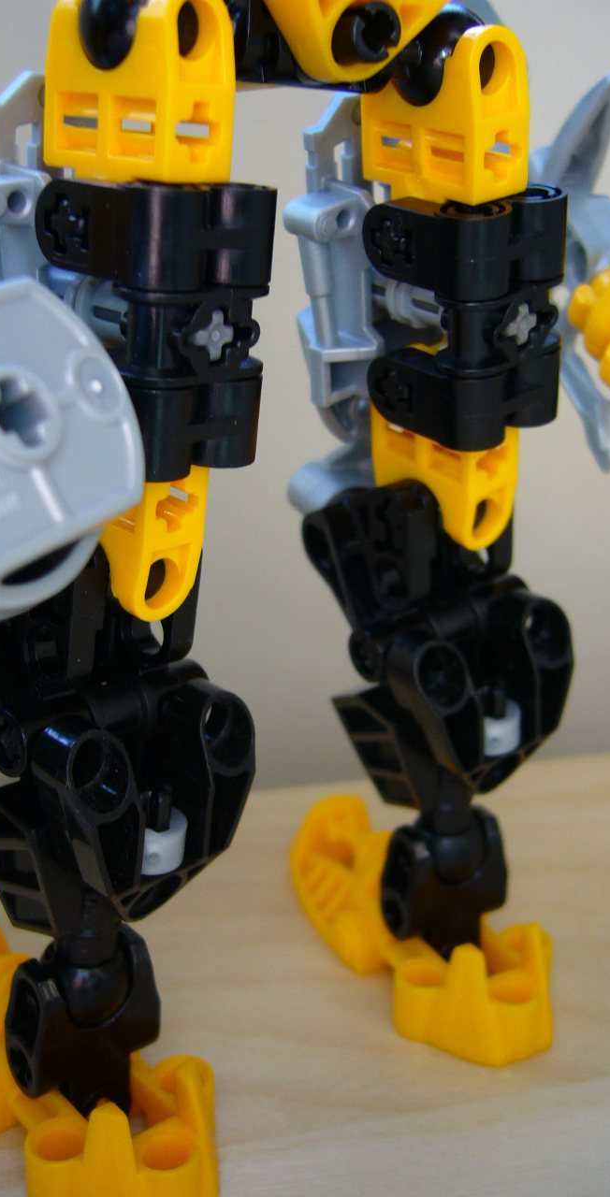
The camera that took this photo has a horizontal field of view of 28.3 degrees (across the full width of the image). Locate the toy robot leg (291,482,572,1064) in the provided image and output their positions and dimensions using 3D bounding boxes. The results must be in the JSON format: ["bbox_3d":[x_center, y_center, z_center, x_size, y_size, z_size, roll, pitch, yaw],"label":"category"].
[{"bbox_3d":[0.015,0.016,0.152,0.027,0.065,0.045,-9,20,-31],"label":"toy robot leg"}]

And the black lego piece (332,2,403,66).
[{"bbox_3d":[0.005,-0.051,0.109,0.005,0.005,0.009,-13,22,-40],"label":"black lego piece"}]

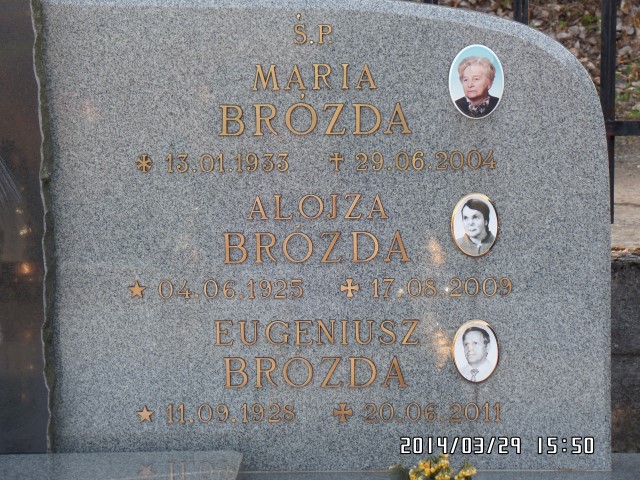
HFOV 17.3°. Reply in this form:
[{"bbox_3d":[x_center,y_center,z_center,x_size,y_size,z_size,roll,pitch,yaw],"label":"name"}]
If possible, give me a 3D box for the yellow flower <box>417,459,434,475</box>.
[{"bbox_3d":[0.172,0.368,3.426,0.029,0.027,0.028,0,11,2],"label":"yellow flower"}]

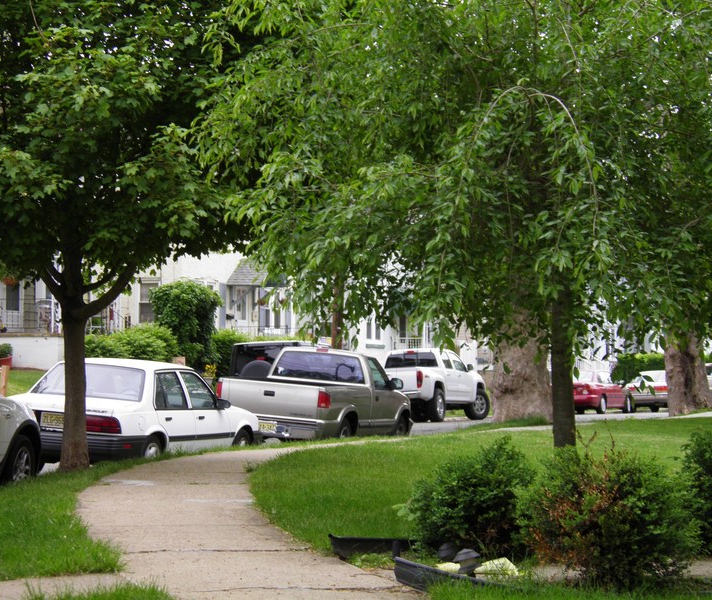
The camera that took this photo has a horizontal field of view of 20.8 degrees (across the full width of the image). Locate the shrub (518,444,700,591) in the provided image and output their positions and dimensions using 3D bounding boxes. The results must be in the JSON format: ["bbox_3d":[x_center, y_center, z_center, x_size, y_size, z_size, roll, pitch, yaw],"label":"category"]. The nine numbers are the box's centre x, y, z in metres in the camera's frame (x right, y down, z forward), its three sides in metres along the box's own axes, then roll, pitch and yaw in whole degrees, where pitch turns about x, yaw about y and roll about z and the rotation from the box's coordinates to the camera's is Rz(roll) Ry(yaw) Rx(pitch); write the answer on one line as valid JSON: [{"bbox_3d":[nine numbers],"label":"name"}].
[{"bbox_3d":[1.476,1.266,11.300,1.040,0.850,0.980,1,-2,0],"label":"shrub"}]

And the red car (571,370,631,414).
[{"bbox_3d":[7.550,2.960,62.100,1.720,1.370,4.550,0,-2,25],"label":"red car"}]

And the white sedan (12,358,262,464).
[{"bbox_3d":[-2.710,1.460,24.500,1.680,1.360,4.600,0,-2,21],"label":"white sedan"}]

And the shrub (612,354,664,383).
[{"bbox_3d":[11.592,2.913,78.000,1.600,1.700,3.500,0,-2,24],"label":"shrub"}]

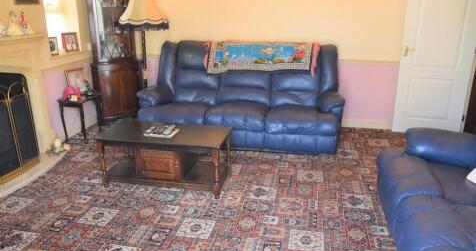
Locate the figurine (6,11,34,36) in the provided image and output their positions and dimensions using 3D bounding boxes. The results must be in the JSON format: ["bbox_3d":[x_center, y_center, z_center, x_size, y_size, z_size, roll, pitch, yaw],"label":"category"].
[{"bbox_3d":[-1.906,-0.879,3.102,0.090,0.180,0.220,7,18,21],"label":"figurine"}]

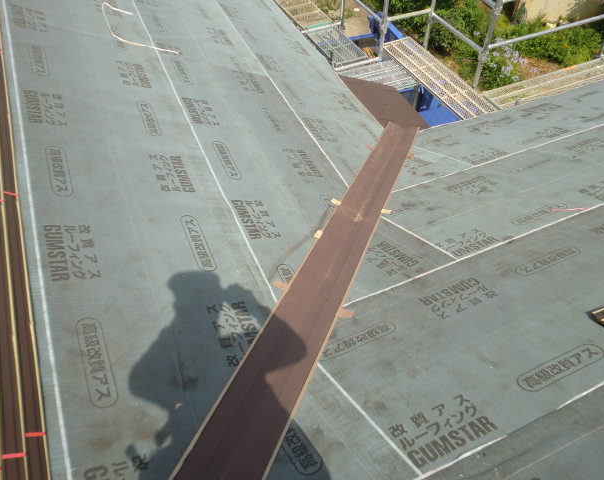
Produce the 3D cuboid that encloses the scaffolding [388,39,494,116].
[{"bbox_3d":[1.445,-1.691,5.098,0.400,0.055,1.760,-19,52,-14],"label":"scaffolding"}]

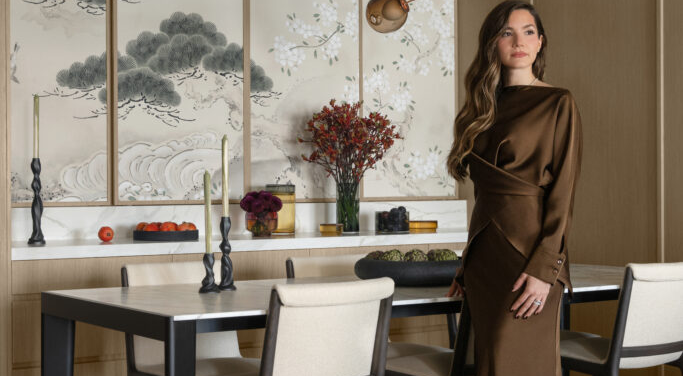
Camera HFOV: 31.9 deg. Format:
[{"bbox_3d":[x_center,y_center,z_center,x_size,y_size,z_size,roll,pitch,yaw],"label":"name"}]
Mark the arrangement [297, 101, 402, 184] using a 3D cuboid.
[{"bbox_3d":[0.043,-0.247,6.355,0.533,0.457,0.464,0,0,-35],"label":"arrangement"}]

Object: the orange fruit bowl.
[{"bbox_3d":[-0.848,0.210,5.776,0.315,0.098,0.315,0,0,0],"label":"orange fruit bowl"}]

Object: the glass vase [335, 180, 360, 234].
[{"bbox_3d":[0.033,0.103,6.372,0.127,0.283,0.127,0,0,0],"label":"glass vase"}]

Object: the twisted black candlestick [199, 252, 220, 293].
[{"bbox_3d":[-0.460,0.292,4.168,0.075,0.140,0.075,0,0,0],"label":"twisted black candlestick"}]

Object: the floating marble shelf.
[{"bbox_3d":[-0.332,0.272,5.959,2.867,0.053,0.547,0,0,-34],"label":"floating marble shelf"}]

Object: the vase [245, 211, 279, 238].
[{"bbox_3d":[-0.400,0.181,6.013,0.164,0.136,0.164,0,0,0],"label":"vase"}]

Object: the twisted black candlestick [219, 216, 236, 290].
[{"bbox_3d":[-0.403,0.232,4.231,0.065,0.261,0.065,0,0,0],"label":"twisted black candlestick"}]

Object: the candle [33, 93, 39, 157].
[{"bbox_3d":[-1.299,-0.261,5.077,0.023,0.275,0.023,0,0,-34],"label":"candle"}]

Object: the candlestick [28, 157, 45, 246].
[{"bbox_3d":[-1.295,0.060,5.077,0.074,0.376,0.074,0,0,-34],"label":"candlestick"}]

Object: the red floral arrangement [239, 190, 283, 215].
[{"bbox_3d":[-0.403,0.072,6.011,0.214,0.118,0.198,0,0,0],"label":"red floral arrangement"}]

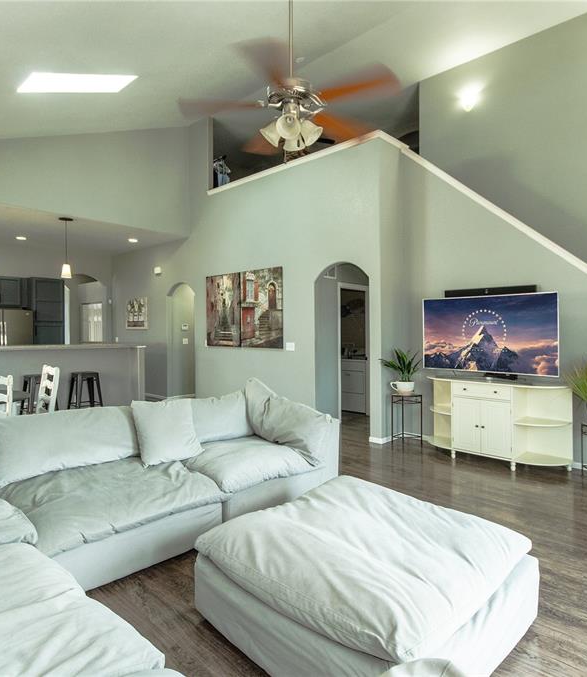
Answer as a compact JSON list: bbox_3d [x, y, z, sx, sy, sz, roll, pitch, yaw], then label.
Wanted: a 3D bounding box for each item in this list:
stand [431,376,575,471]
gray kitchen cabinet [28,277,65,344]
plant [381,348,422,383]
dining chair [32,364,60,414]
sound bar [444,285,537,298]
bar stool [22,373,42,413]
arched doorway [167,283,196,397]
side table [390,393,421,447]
[{"bbox_3d":[2.036,0.863,4.476,1.480,0.840,0.440,1,1,42],"label":"stand"},{"bbox_3d":[-5.260,-0.012,8.977,0.610,2.450,0.605,0,1,42],"label":"gray kitchen cabinet"},{"bbox_3d":[1.264,0.317,5.000,0.440,0.410,0.420,1,1,42],"label":"plant"},{"bbox_3d":[-2.428,0.763,3.879,0.450,1.000,0.520,0,1,42],"label":"dining chair"},{"bbox_3d":[2.028,-0.493,4.421,0.895,0.078,0.090,0,1,42],"label":"sound bar"},{"bbox_3d":[-3.367,0.871,5.622,0.420,0.760,0.420,0,1,42],"label":"bar stool"},{"bbox_3d":[-2.062,0.111,7.994,0.910,2.270,0.150,1,1,42],"label":"arched doorway"},{"bbox_3d":[1.353,0.977,5.026,0.270,0.600,0.270,1,1,42],"label":"side table"}]

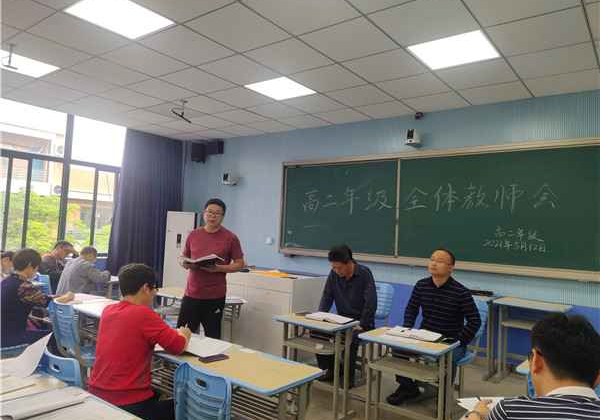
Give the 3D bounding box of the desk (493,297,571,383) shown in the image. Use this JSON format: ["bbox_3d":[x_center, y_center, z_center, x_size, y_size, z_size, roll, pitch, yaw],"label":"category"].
[{"bbox_3d":[2.140,1.246,4.008,0.610,0.770,0.430,1,-3,33],"label":"desk"}]

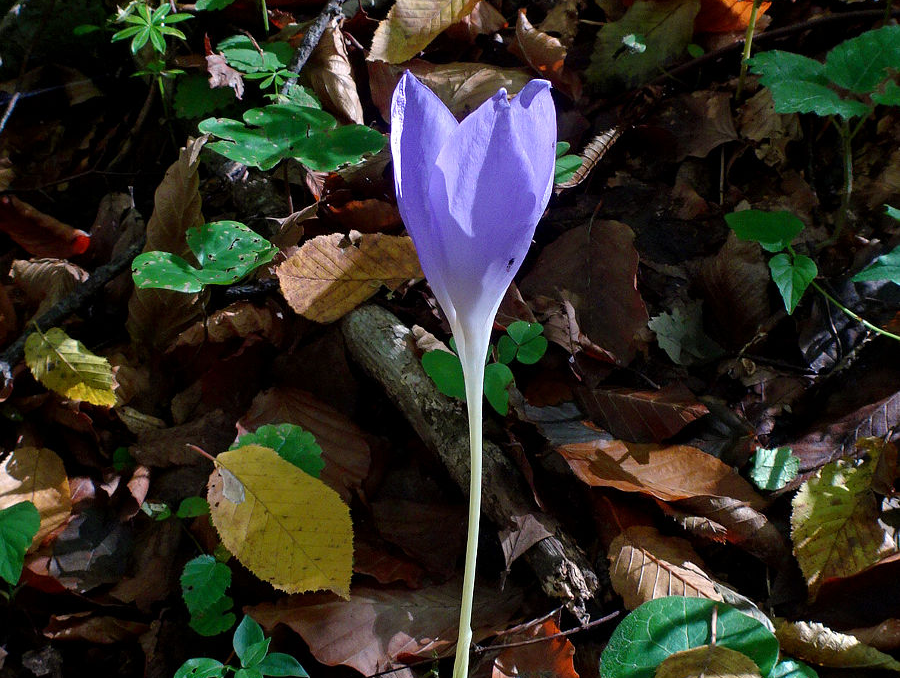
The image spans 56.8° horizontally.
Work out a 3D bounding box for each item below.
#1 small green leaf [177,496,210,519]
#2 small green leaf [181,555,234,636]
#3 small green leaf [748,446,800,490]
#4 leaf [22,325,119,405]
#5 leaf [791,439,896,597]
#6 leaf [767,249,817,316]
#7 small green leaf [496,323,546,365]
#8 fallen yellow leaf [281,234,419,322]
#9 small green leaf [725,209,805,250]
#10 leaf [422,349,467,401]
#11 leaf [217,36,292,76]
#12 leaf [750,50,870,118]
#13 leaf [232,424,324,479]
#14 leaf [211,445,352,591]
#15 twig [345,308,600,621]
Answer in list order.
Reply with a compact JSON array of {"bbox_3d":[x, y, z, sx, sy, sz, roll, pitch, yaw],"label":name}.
[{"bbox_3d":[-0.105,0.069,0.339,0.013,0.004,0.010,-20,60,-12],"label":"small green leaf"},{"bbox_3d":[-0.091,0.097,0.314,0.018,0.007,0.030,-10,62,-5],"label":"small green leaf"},{"bbox_3d":[0.124,0.049,0.317,0.019,0.006,0.019,7,55,5],"label":"small green leaf"},{"bbox_3d":[-0.164,0.012,0.360,0.057,0.010,0.025,33,67,16],"label":"leaf"},{"bbox_3d":[0.158,0.072,0.335,0.036,0.014,0.070,27,70,10],"label":"leaf"},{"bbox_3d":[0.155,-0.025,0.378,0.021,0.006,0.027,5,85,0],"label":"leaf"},{"bbox_3d":[0.029,0.001,0.335,0.020,0.004,0.020,-4,58,-3],"label":"small green leaf"},{"bbox_3d":[-0.044,-0.028,0.371,0.065,0.012,0.047,-3,60,-2],"label":"fallen yellow leaf"},{"bbox_3d":[0.143,-0.050,0.381,0.034,0.010,0.024,14,59,9],"label":"small green leaf"},{"bbox_3d":[-0.001,0.016,0.360,0.023,0.005,0.024,13,61,7],"label":"leaf"},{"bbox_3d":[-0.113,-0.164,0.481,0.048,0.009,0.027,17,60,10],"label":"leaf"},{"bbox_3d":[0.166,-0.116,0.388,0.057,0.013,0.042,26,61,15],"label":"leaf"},{"bbox_3d":[-0.067,0.046,0.320,0.038,0.006,0.031,3,54,2],"label":"leaf"},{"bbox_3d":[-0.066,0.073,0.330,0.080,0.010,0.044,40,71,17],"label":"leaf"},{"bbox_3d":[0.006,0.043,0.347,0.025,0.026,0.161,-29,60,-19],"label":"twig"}]

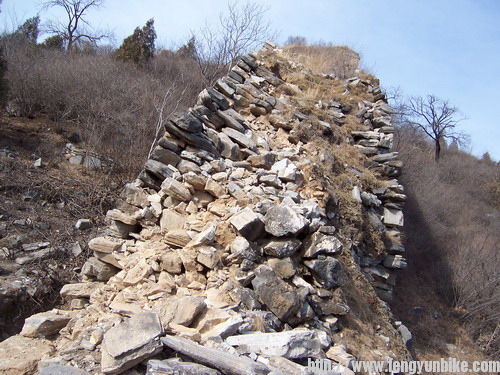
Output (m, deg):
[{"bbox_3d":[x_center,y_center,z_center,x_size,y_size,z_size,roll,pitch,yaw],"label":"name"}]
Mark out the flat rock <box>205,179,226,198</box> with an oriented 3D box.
[{"bbox_3d":[-0.405,0.012,5.600,0.220,0.140,0.200,29,21,0],"label":"flat rock"}]

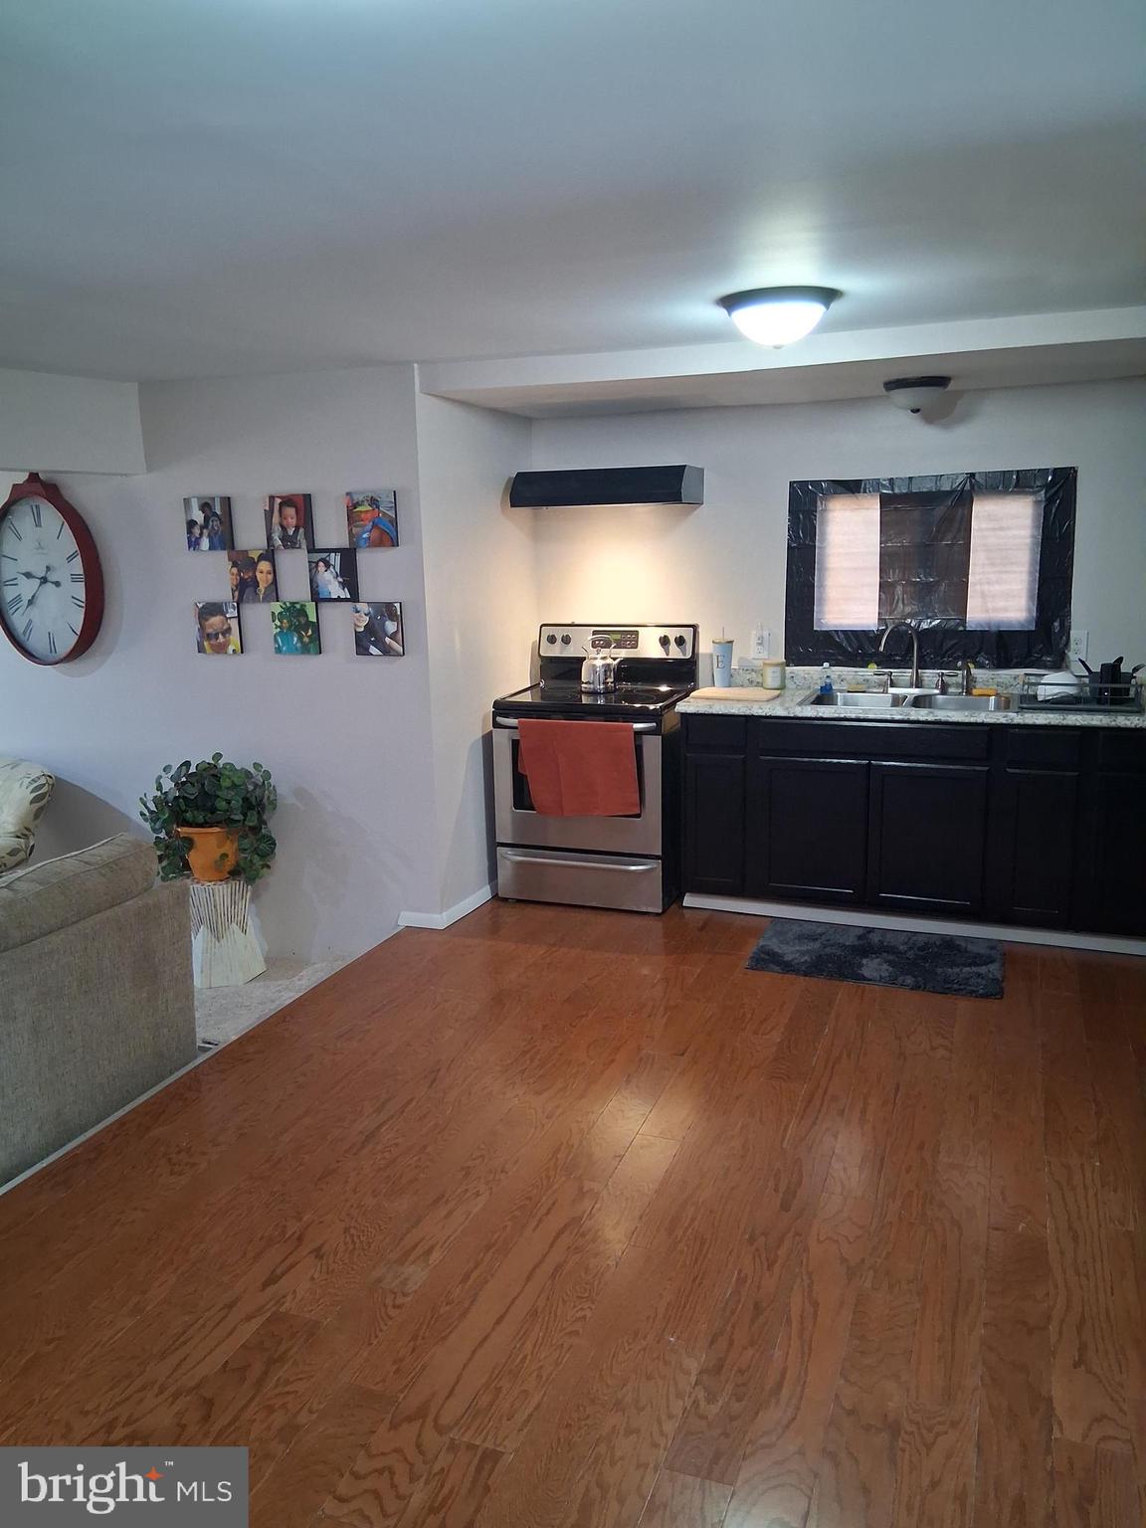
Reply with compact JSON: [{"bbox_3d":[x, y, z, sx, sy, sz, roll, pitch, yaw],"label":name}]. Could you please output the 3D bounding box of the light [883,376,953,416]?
[{"bbox_3d":[1.309,-1.395,4.367,0.256,0.121,0.256,3,12,20],"label":"light"}]

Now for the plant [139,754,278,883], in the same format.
[{"bbox_3d":[-1.509,0.230,4.749,0.560,0.490,0.520,3,12,20],"label":"plant"}]

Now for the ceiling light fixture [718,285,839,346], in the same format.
[{"bbox_3d":[0.595,-1.262,3.294,0.352,0.133,0.352,3,12,20],"label":"ceiling light fixture"}]

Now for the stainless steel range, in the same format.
[{"bbox_3d":[0.121,-0.006,5.207,0.759,1.197,0.680,3,12,20],"label":"stainless steel range"}]

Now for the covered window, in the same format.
[{"bbox_3d":[1.489,-0.811,4.892,1.166,0.818,0.030,3,12,20],"label":"covered window"}]

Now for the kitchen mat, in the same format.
[{"bbox_3d":[1.169,0.727,4.416,0.910,0.020,0.581,3,12,20],"label":"kitchen mat"}]

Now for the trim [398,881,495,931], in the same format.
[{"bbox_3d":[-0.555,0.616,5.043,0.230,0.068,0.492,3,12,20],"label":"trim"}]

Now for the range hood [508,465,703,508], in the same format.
[{"bbox_3d":[0.156,-1.223,5.108,0.777,0.165,0.420,3,12,20],"label":"range hood"}]

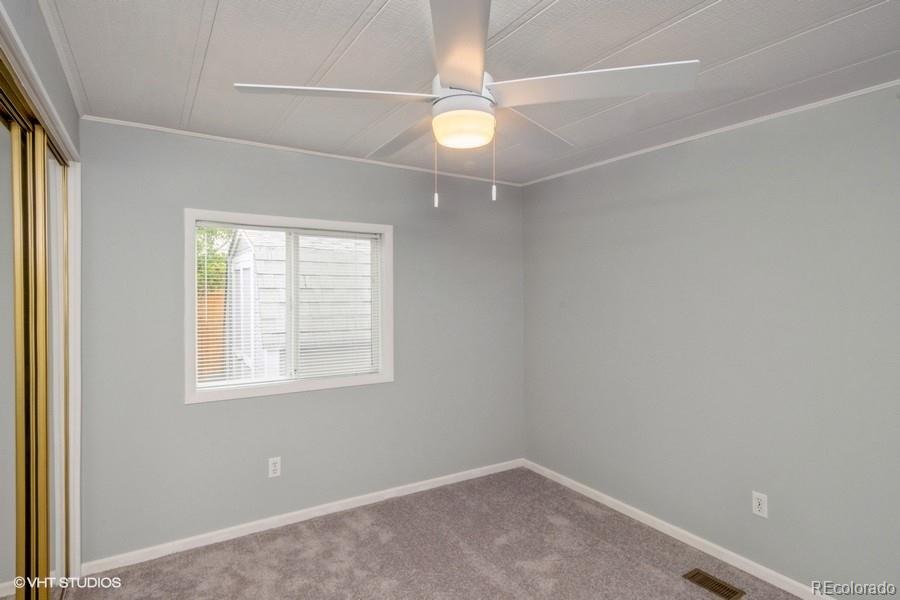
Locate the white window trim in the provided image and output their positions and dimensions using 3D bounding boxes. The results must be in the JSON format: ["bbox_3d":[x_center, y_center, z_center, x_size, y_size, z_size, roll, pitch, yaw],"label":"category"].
[{"bbox_3d":[-0.941,0.030,2.667,1.228,1.083,0.080,0,0,-29],"label":"white window trim"}]

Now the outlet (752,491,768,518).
[{"bbox_3d":[1.562,1.032,2.146,0.015,0.116,0.072,0,0,-35],"label":"outlet"}]

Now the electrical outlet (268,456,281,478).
[{"bbox_3d":[-1.063,1.014,2.577,0.072,0.116,0.015,0,0,-29],"label":"electrical outlet"}]

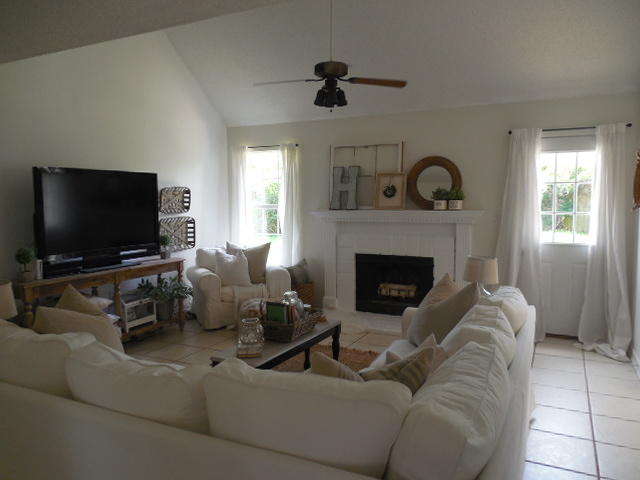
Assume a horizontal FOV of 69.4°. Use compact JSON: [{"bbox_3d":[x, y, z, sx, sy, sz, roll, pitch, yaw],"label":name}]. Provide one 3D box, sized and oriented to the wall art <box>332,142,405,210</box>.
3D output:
[{"bbox_3d":[0.550,-0.775,5.617,0.950,0.820,0.050,2,0,28],"label":"wall art"}]

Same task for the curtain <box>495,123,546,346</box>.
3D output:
[{"bbox_3d":[2.074,-0.064,4.852,0.510,2.180,0.180,2,5,28],"label":"curtain"}]

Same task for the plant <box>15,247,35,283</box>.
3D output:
[{"bbox_3d":[-2.447,0.191,3.846,0.145,0.290,0.145,2,5,28],"label":"plant"}]

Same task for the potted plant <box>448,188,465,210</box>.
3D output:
[{"bbox_3d":[1.496,-0.445,5.056,0.165,0.235,0.155,2,5,28],"label":"potted plant"}]

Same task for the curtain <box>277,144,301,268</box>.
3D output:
[{"bbox_3d":[-0.397,-0.164,6.185,0.370,2.190,0.100,2,6,28],"label":"curtain"}]

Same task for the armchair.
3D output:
[{"bbox_3d":[-1.075,0.543,5.848,1.080,0.860,0.860,-4,6,-29],"label":"armchair"}]

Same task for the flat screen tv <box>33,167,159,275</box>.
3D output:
[{"bbox_3d":[-2.150,-0.192,4.614,0.200,0.970,1.280,2,6,28],"label":"flat screen tv"}]

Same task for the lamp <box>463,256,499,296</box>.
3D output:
[{"bbox_3d":[1.307,0.372,3.740,0.280,0.440,0.280,2,5,28],"label":"lamp"}]

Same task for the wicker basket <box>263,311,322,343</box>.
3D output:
[{"bbox_3d":[-0.214,0.634,3.485,0.280,0.140,0.480,2,5,28],"label":"wicker basket"}]

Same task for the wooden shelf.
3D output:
[{"bbox_3d":[-2.130,0.697,4.609,0.430,0.800,1.810,2,6,28],"label":"wooden shelf"}]

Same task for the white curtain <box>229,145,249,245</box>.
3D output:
[{"bbox_3d":[-1.128,-0.212,6.534,0.360,2.180,0.130,2,5,28],"label":"white curtain"}]

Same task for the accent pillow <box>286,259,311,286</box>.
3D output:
[{"bbox_3d":[-0.299,0.443,6.008,0.380,0.360,0.140,-10,-8,20],"label":"accent pillow"}]

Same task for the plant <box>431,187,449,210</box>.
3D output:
[{"bbox_3d":[1.336,-0.456,5.139,0.175,0.245,0.160,2,5,28],"label":"plant"}]

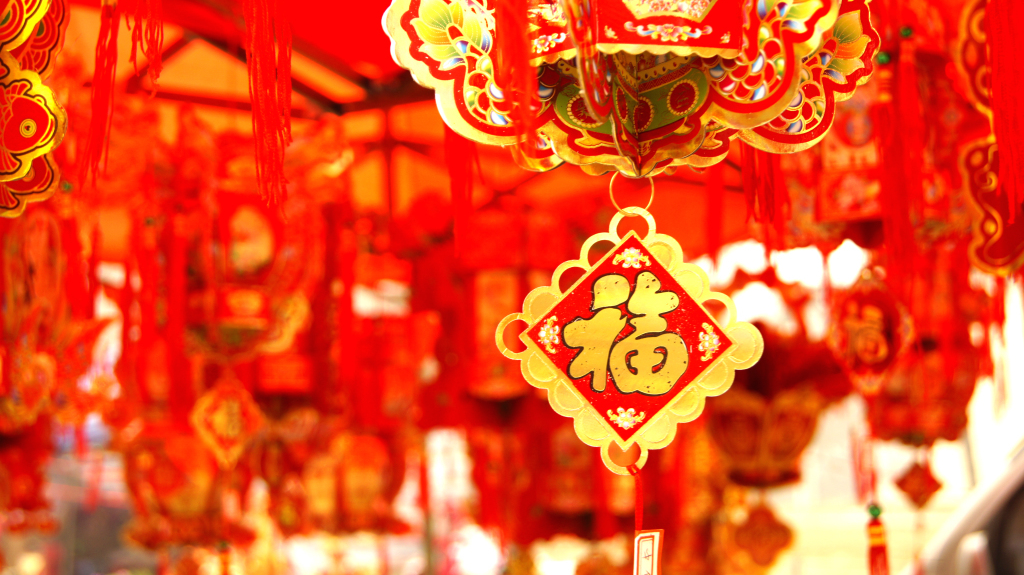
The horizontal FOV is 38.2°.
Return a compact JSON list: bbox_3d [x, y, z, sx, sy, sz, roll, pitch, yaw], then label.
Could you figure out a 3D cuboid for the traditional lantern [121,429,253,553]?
[{"bbox_3d":[-0.820,0.507,3.750,0.335,0.310,0.300,1,-7,-9],"label":"traditional lantern"}]

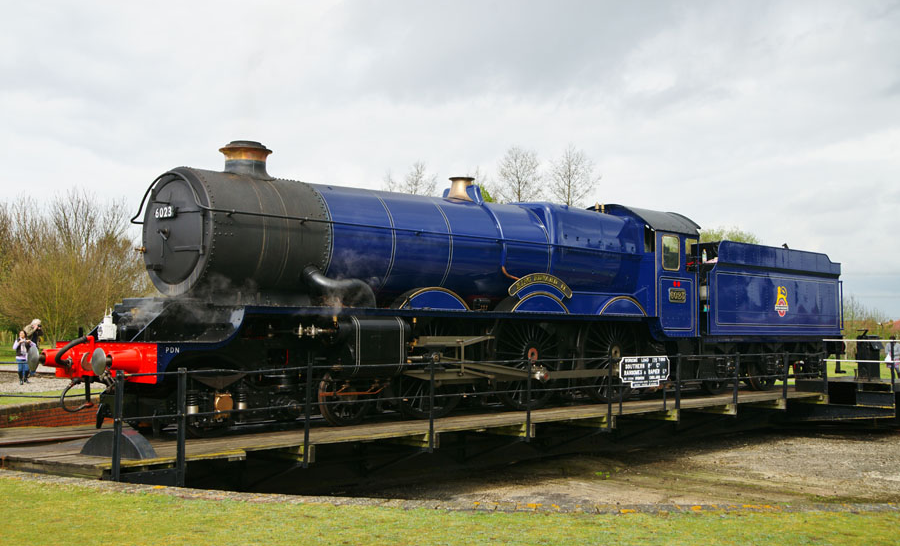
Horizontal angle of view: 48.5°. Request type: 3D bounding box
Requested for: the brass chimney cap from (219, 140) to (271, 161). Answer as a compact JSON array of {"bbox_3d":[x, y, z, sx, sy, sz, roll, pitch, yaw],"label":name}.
[{"bbox_3d":[-2.891,-1.708,14.186,0.750,0.250,0.750,0,-4,0],"label":"brass chimney cap"}]

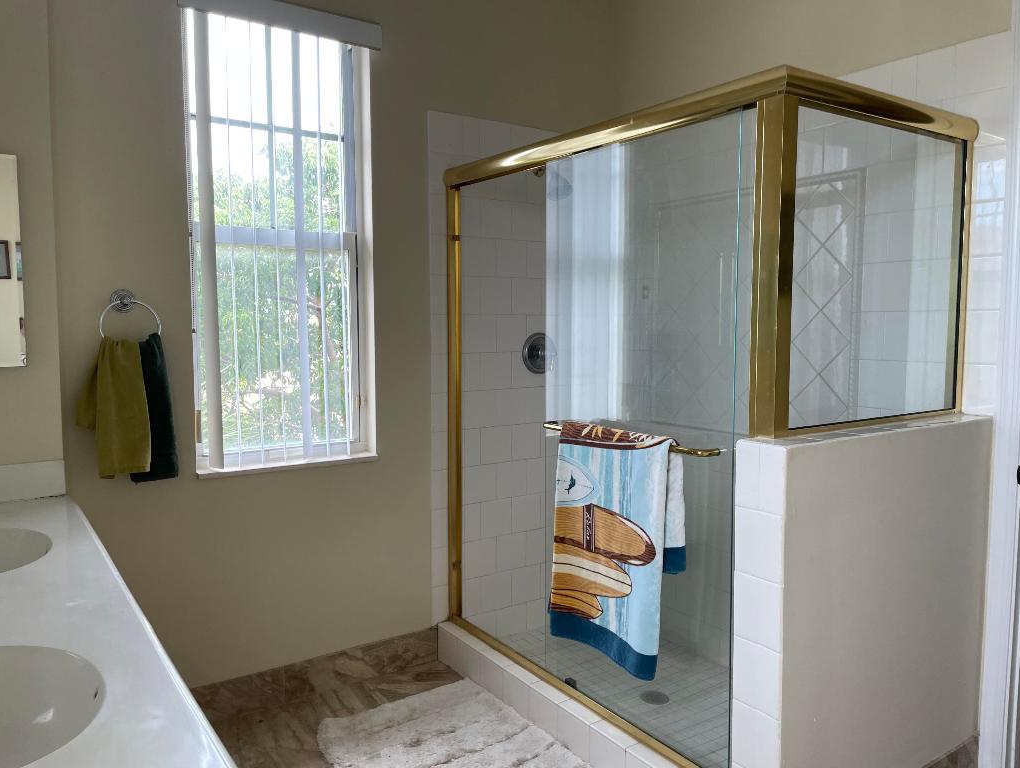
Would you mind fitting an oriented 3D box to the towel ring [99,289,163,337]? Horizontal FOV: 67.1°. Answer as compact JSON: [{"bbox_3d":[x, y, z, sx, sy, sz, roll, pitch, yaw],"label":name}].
[{"bbox_3d":[-1.157,-0.189,2.342,0.171,0.198,0.065,-3,5,-35],"label":"towel ring"}]

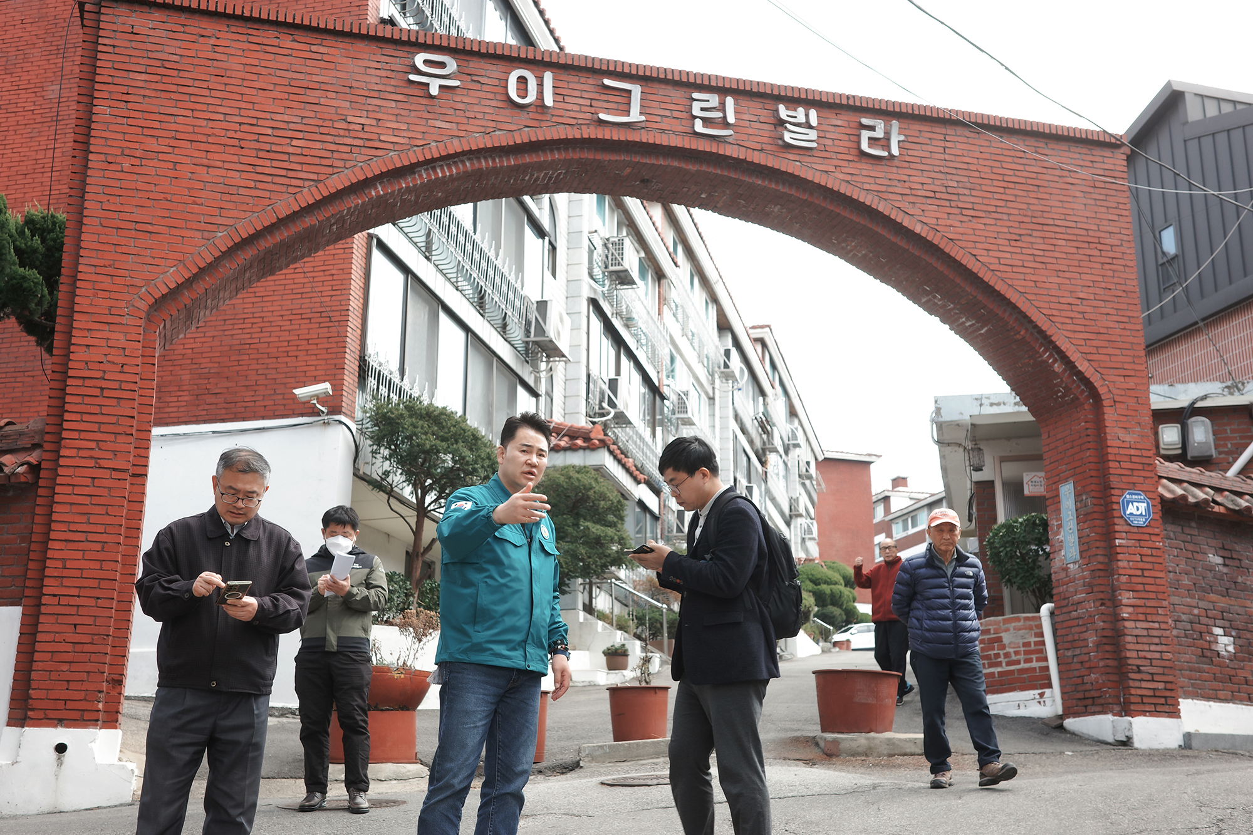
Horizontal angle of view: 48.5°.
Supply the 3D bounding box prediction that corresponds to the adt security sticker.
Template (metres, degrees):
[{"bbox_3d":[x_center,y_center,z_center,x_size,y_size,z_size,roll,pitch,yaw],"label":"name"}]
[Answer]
[{"bbox_3d":[4.126,0.742,11.272,0.296,0.292,0.012,4,-15,-17],"label":"adt security sticker"}]

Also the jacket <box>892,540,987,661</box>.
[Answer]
[{"bbox_3d":[1.883,1.117,8.420,0.570,0.690,0.360,4,-16,-11],"label":"jacket"}]

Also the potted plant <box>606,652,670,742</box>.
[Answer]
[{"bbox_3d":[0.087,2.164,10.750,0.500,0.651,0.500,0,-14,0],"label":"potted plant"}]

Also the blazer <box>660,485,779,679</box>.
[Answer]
[{"bbox_3d":[0.307,0.555,4.620,0.370,0.642,0.470,4,-15,-15],"label":"blazer"}]

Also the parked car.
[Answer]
[{"bbox_3d":[12.242,10.891,69.000,4.400,1.500,1.780,6,-16,-20],"label":"parked car"}]

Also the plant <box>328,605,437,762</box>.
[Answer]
[{"bbox_3d":[-1.934,2.104,10.850,0.900,1.190,0.900,0,-15,0],"label":"plant"}]

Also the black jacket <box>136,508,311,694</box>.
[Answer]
[{"bbox_3d":[-1.282,0.580,4.430,0.560,0.588,0.400,5,-15,-17],"label":"black jacket"}]

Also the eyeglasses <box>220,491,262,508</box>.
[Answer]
[{"bbox_3d":[-1.283,0.247,4.629,0.140,0.048,0.135,12,15,-20],"label":"eyeglasses"}]

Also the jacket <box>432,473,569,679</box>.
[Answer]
[{"bbox_3d":[-0.396,0.518,4.470,0.510,0.650,0.380,13,-20,-38],"label":"jacket"}]

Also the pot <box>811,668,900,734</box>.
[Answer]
[{"bbox_3d":[1.855,2.298,11.250,0.725,0.489,0.725,0,-14,0],"label":"pot"}]

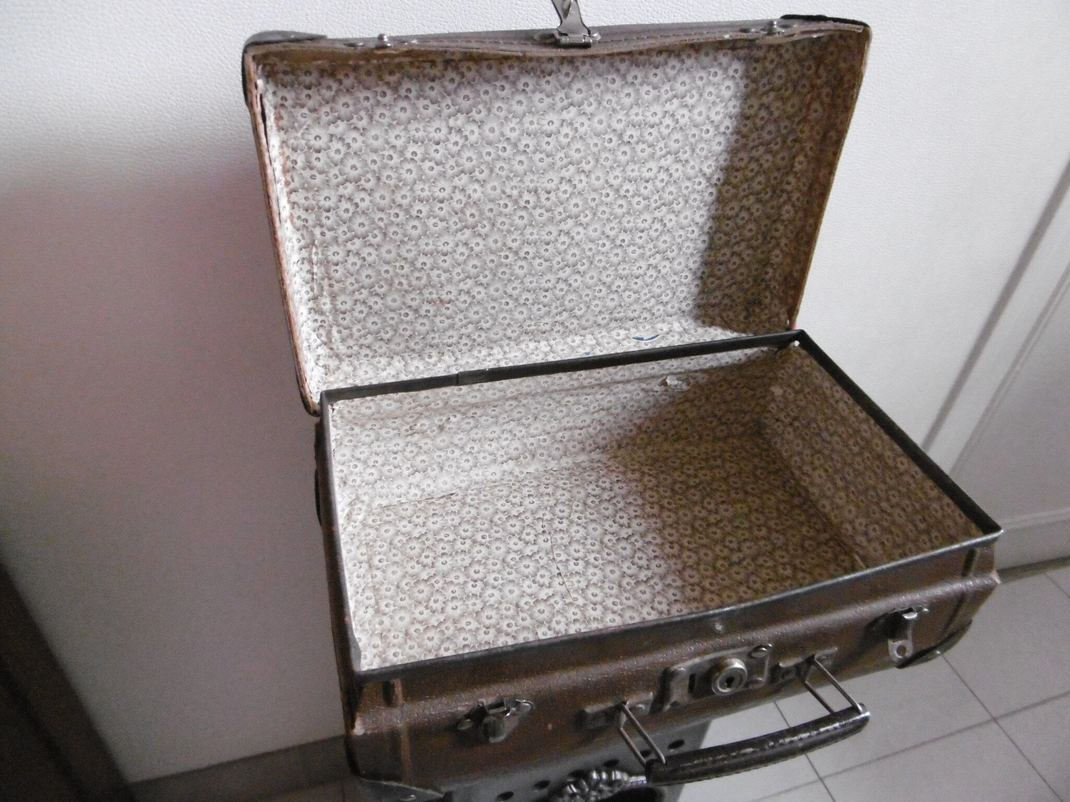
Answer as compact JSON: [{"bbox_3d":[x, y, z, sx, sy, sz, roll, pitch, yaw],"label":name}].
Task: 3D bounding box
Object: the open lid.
[{"bbox_3d":[0.025,-0.139,0.549,0.408,0.239,0.064,-8,33,-15],"label":"open lid"}]

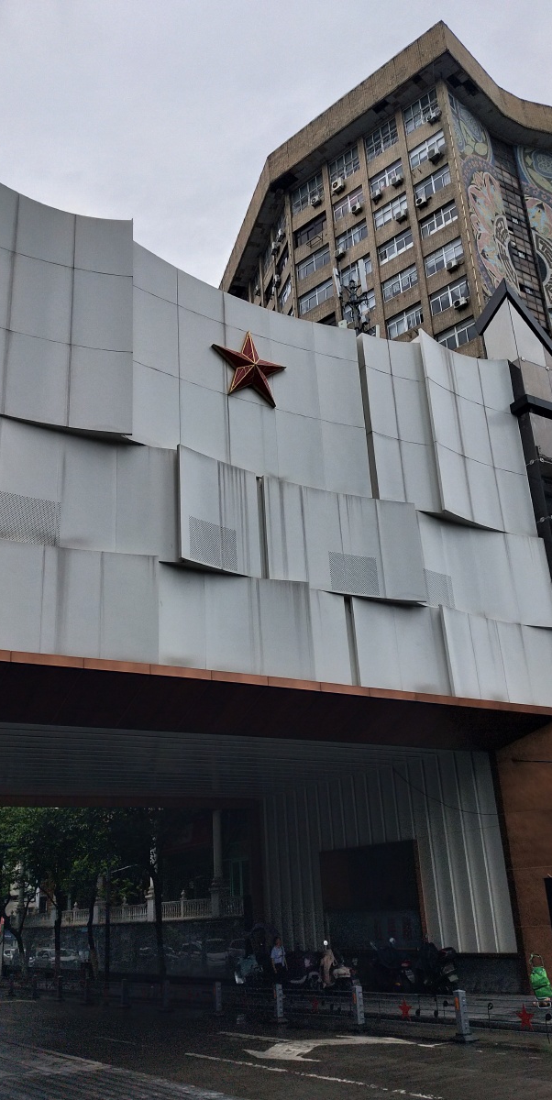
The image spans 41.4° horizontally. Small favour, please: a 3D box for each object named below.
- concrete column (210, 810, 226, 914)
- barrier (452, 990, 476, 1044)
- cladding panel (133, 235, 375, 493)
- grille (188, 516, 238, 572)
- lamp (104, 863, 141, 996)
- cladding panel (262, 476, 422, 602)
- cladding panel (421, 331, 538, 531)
[{"bbox_3d":[-2.618,13.788,32.895,0.601,4.936,0.601,-17,-25,31],"label":"concrete column"},{"bbox_3d":[3.299,8.237,12.945,0.330,0.778,0.330,7,-23,-25],"label":"barrier"},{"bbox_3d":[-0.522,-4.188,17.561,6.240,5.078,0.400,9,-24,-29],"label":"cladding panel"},{"bbox_3d":[-1.341,-0.119,15.746,1.233,0.949,0.050,13,-27,-37],"label":"grille"},{"bbox_3d":[-5.821,14.562,28.348,1.358,4.746,0.291,-3,-21,0],"label":"lamp"},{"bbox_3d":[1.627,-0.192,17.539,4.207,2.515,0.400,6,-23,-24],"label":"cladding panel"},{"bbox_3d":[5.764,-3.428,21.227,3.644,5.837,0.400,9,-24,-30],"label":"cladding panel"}]

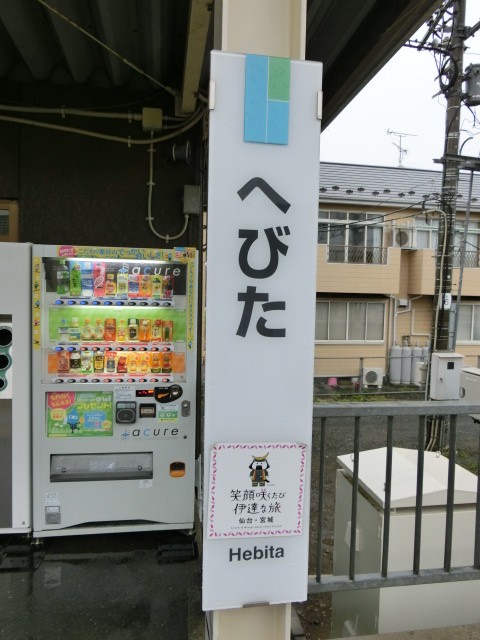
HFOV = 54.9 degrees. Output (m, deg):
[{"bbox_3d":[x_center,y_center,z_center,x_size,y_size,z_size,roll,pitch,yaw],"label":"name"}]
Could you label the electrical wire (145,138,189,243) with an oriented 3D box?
[{"bbox_3d":[-0.562,-1.023,3.615,0.340,0.840,0.040,1,3,-8],"label":"electrical wire"}]

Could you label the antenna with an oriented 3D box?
[{"bbox_3d":[5.853,-6.215,16.700,1.200,1.380,0.750,0,3,-14],"label":"antenna"}]

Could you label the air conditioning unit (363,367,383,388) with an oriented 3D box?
[{"bbox_3d":[4.064,1.781,14.338,0.680,0.600,0.280,1,3,-10],"label":"air conditioning unit"}]

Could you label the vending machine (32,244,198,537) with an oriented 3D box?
[{"bbox_3d":[-0.817,0.449,3.232,0.989,1.829,0.720,1,3,-8],"label":"vending machine"}]

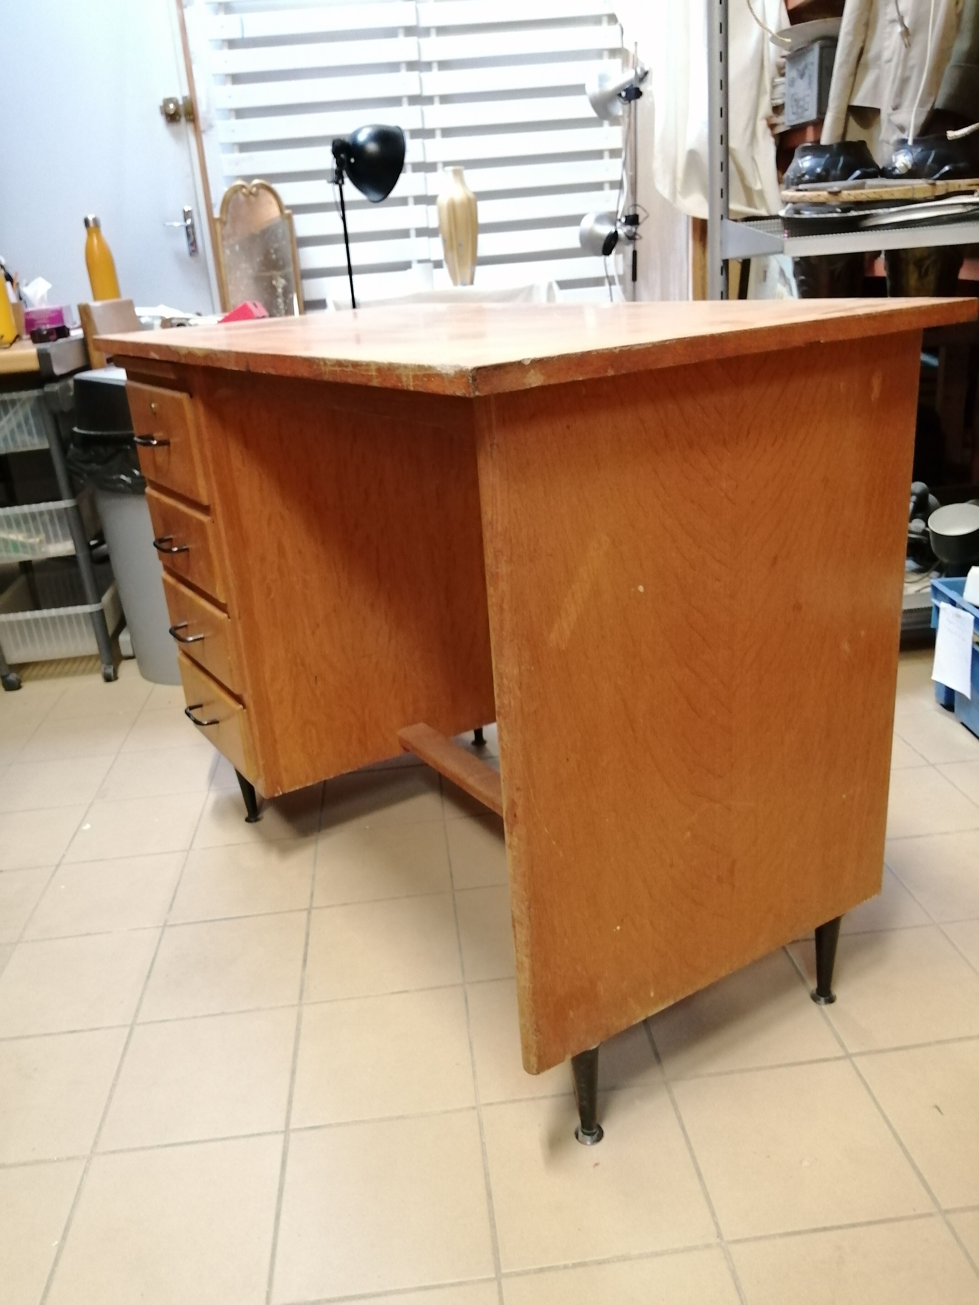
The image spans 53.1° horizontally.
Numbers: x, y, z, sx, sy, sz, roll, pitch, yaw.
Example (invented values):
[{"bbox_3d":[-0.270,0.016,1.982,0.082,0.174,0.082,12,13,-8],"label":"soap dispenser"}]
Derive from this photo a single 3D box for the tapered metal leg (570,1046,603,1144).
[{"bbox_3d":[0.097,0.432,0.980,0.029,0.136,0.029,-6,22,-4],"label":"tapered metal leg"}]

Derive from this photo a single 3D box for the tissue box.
[{"bbox_3d":[-1.140,-0.858,2.546,0.100,0.074,0.100,-6,22,-4],"label":"tissue box"}]

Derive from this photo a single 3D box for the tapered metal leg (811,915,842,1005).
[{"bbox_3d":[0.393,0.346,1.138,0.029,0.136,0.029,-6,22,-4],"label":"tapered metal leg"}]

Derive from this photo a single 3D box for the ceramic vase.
[{"bbox_3d":[-0.089,-1.236,2.858,0.112,0.315,0.112,-6,22,-4],"label":"ceramic vase"}]

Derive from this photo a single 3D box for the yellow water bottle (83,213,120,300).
[{"bbox_3d":[-1.013,-0.997,2.580,0.067,0.270,0.067,-6,22,-4],"label":"yellow water bottle"}]

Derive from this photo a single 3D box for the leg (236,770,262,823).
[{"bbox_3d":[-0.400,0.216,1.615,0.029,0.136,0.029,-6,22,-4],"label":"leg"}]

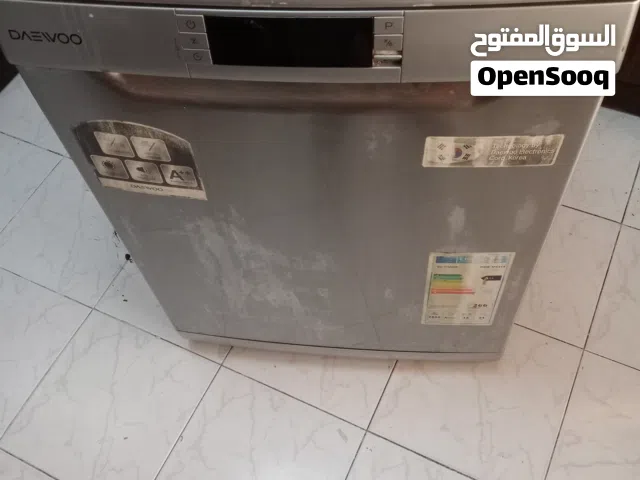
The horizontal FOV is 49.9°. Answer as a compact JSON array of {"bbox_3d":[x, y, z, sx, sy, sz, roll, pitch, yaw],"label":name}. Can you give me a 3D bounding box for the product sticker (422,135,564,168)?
[{"bbox_3d":[0.185,-0.096,0.747,0.143,0.053,0.008,1,59,5],"label":"product sticker"}]

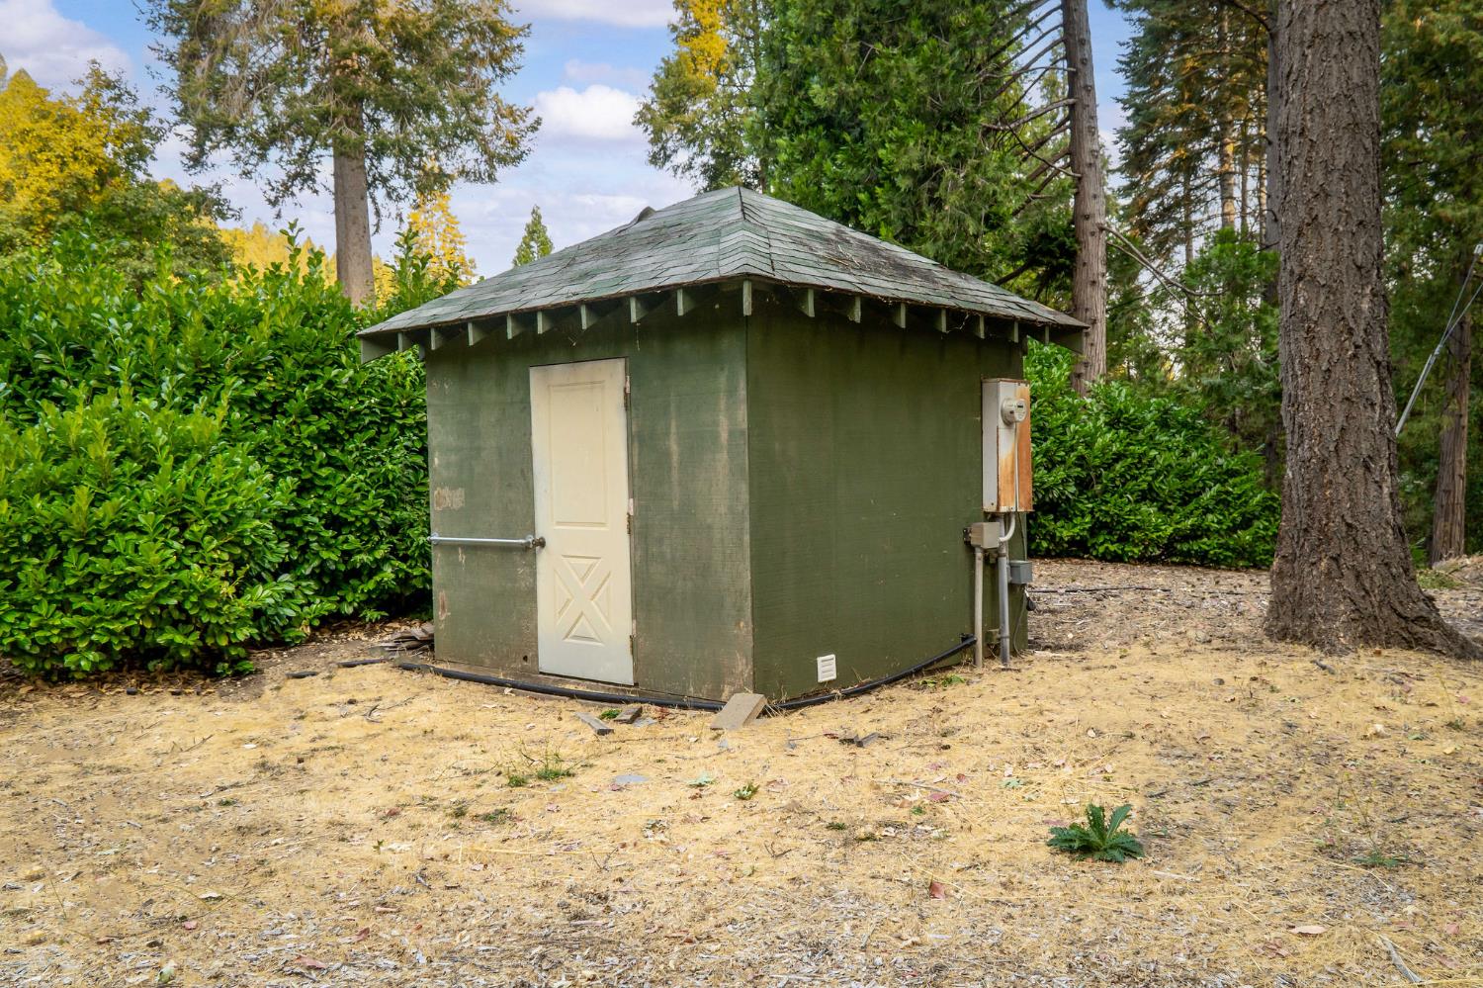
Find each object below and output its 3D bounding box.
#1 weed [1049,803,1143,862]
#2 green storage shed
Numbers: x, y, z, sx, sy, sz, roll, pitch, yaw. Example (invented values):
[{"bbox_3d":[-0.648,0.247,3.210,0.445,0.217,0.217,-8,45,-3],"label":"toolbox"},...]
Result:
[{"bbox_3d":[1.235,1.173,3.860,0.340,0.155,0.300,-1,1,18],"label":"weed"},{"bbox_3d":[-0.030,-0.581,8.512,3.800,3.540,4.110,0,2,41],"label":"green storage shed"}]

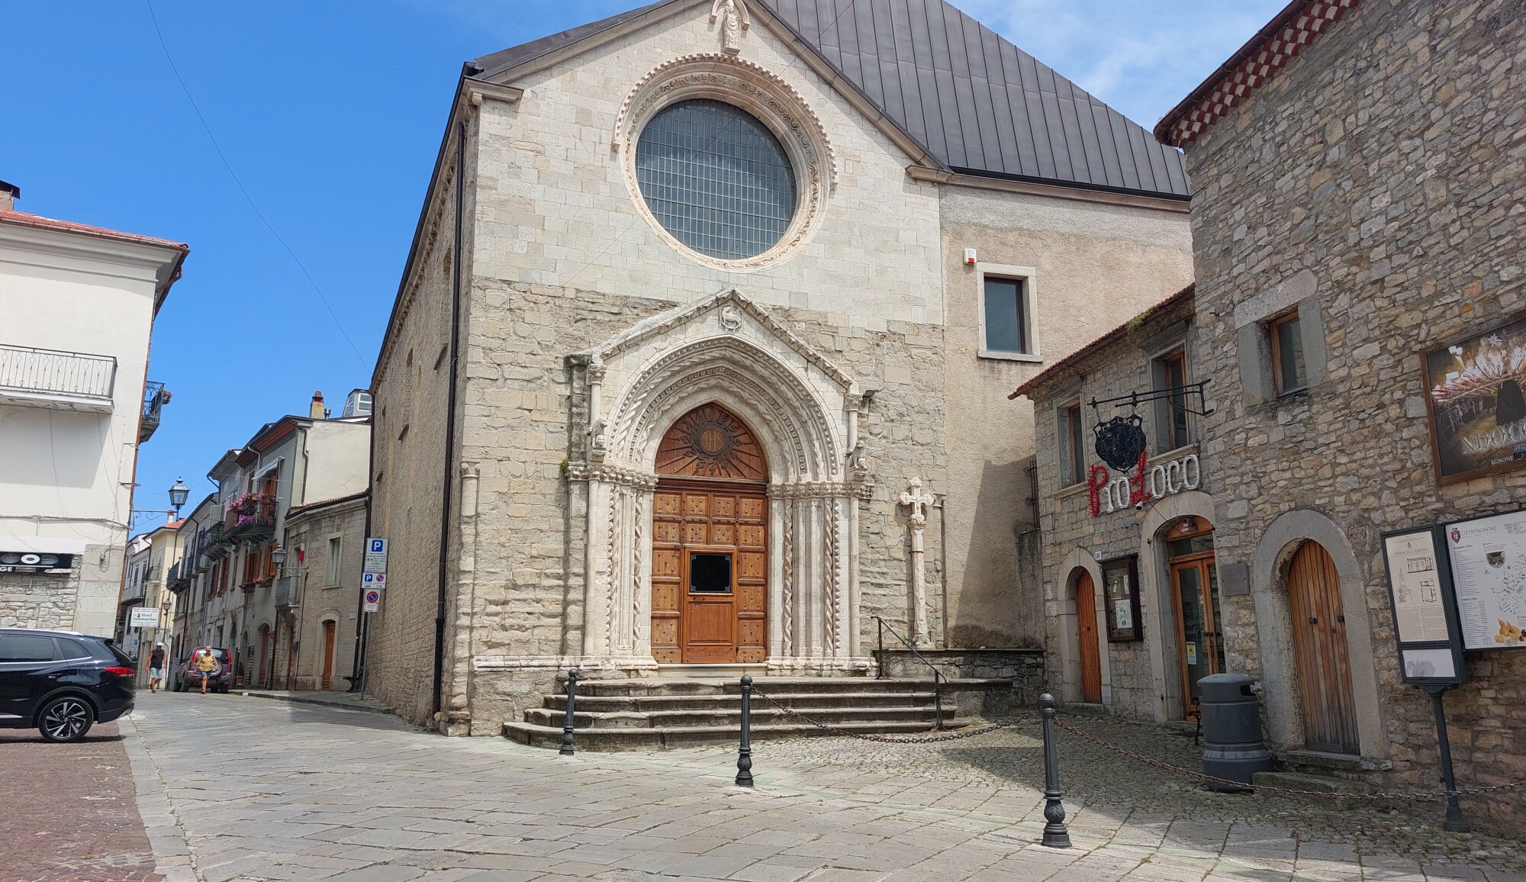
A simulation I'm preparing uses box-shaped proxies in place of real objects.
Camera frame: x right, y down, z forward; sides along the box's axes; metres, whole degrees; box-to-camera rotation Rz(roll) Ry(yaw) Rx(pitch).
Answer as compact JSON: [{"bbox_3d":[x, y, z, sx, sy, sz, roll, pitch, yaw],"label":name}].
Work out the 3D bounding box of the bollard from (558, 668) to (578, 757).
[{"bbox_3d":[-2.406,3.360,13.152,0.185,1.020,0.185,5,-13,-20],"label":"bollard"}]

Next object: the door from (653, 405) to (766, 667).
[{"bbox_3d":[-0.908,1.579,18.551,2.108,4.580,0.250,4,-13,-21],"label":"door"}]

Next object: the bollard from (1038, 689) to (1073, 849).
[{"bbox_3d":[2.038,2.305,7.448,0.210,1.020,0.210,5,-13,-20],"label":"bollard"}]

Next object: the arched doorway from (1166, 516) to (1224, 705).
[{"bbox_3d":[5.549,2.262,13.494,0.320,2.530,1.420,2,-13,-11],"label":"arched doorway"}]

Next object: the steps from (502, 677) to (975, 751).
[{"bbox_3d":[-0.186,3.910,15.237,6.760,0.875,1.632,5,-13,-20],"label":"steps"}]

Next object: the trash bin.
[{"bbox_3d":[4.267,2.639,9.659,0.640,1.008,0.640,6,-14,-26],"label":"trash bin"}]

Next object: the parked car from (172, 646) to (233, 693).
[{"bbox_3d":[-22.817,9.355,43.185,1.780,1.700,4.600,8,-15,-34],"label":"parked car"}]

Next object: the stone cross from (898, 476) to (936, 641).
[{"bbox_3d":[2.565,1.964,17.292,0.682,2.784,0.400,5,-13,-20],"label":"stone cross"}]

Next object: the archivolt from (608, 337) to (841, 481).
[{"bbox_3d":[-0.631,-0.422,17.073,3.845,2.437,0.600,5,-13,-20],"label":"archivolt"}]

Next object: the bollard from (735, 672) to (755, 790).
[{"bbox_3d":[-0.170,2.742,10.025,0.185,1.020,0.185,0,-12,0],"label":"bollard"}]

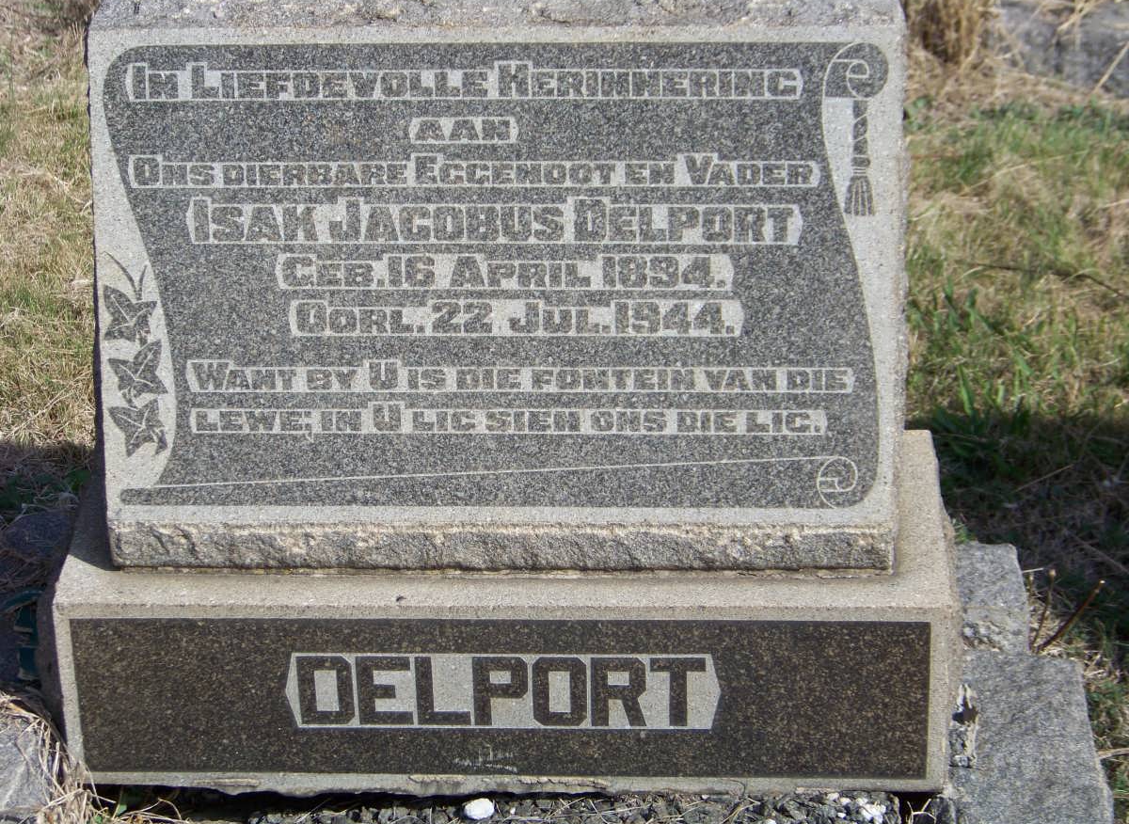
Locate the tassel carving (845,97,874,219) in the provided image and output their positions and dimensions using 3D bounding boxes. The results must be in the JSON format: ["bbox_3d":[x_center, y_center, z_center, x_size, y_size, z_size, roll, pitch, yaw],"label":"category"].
[{"bbox_3d":[0.263,-0.227,2.794,0.027,0.107,0.012,0,16,3],"label":"tassel carving"}]

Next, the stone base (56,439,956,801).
[{"bbox_3d":[-0.051,0.188,3.058,0.841,0.199,0.352,0,27,3],"label":"stone base"}]

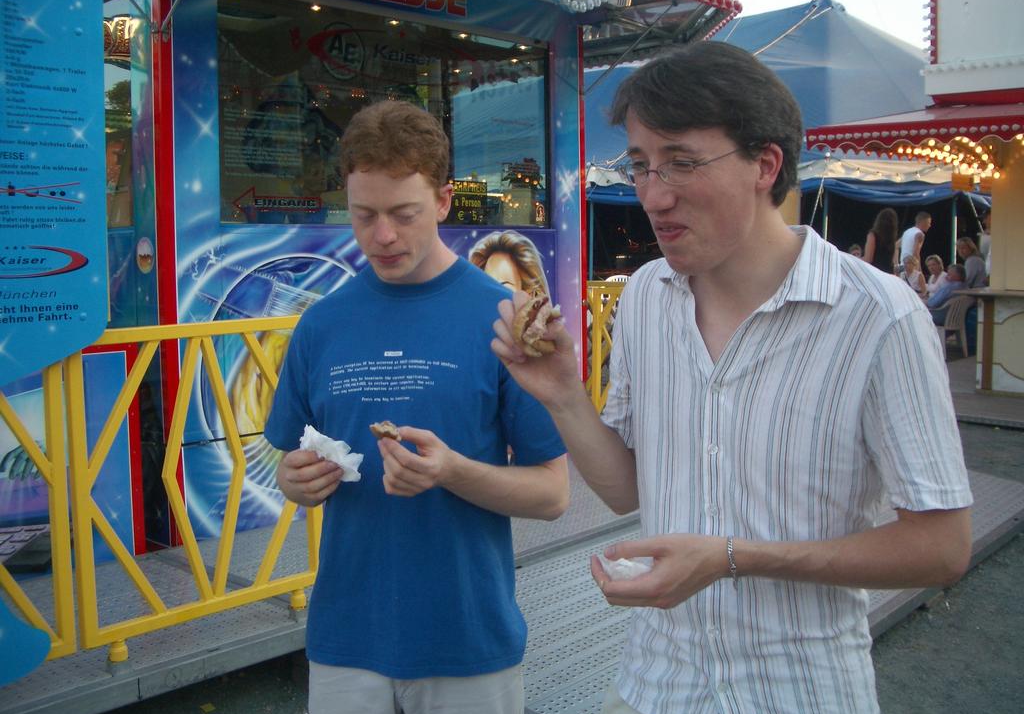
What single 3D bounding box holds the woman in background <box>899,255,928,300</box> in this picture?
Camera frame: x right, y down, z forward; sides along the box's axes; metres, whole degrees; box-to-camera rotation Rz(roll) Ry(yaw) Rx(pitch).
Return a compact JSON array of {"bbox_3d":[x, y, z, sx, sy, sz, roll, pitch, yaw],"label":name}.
[{"bbox_3d":[5.409,-0.740,14.058,0.520,1.270,0.750,4,7,38],"label":"woman in background"}]

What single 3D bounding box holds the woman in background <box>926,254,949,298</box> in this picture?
[{"bbox_3d":[5.788,-0.750,14.158,0.520,1.270,0.750,4,7,40],"label":"woman in background"}]

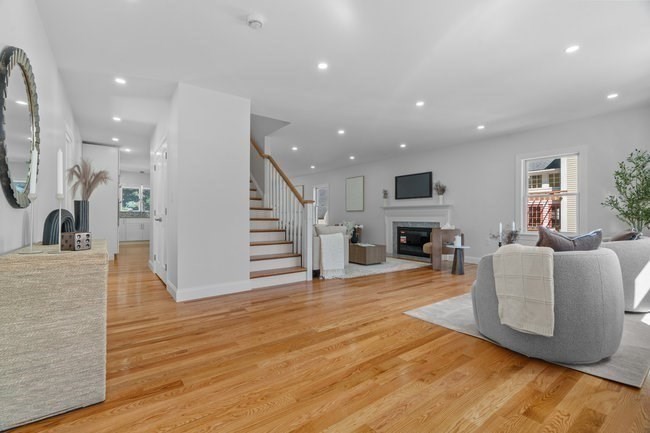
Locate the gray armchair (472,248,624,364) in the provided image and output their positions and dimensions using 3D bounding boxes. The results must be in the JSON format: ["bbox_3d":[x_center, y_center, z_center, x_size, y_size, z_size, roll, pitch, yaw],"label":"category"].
[{"bbox_3d":[1.798,0.630,2.434,0.949,0.768,0.929,0,0,-17],"label":"gray armchair"}]

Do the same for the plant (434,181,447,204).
[{"bbox_3d":[2.557,-0.511,6.403,0.263,0.535,0.283,0,0,-36],"label":"plant"}]

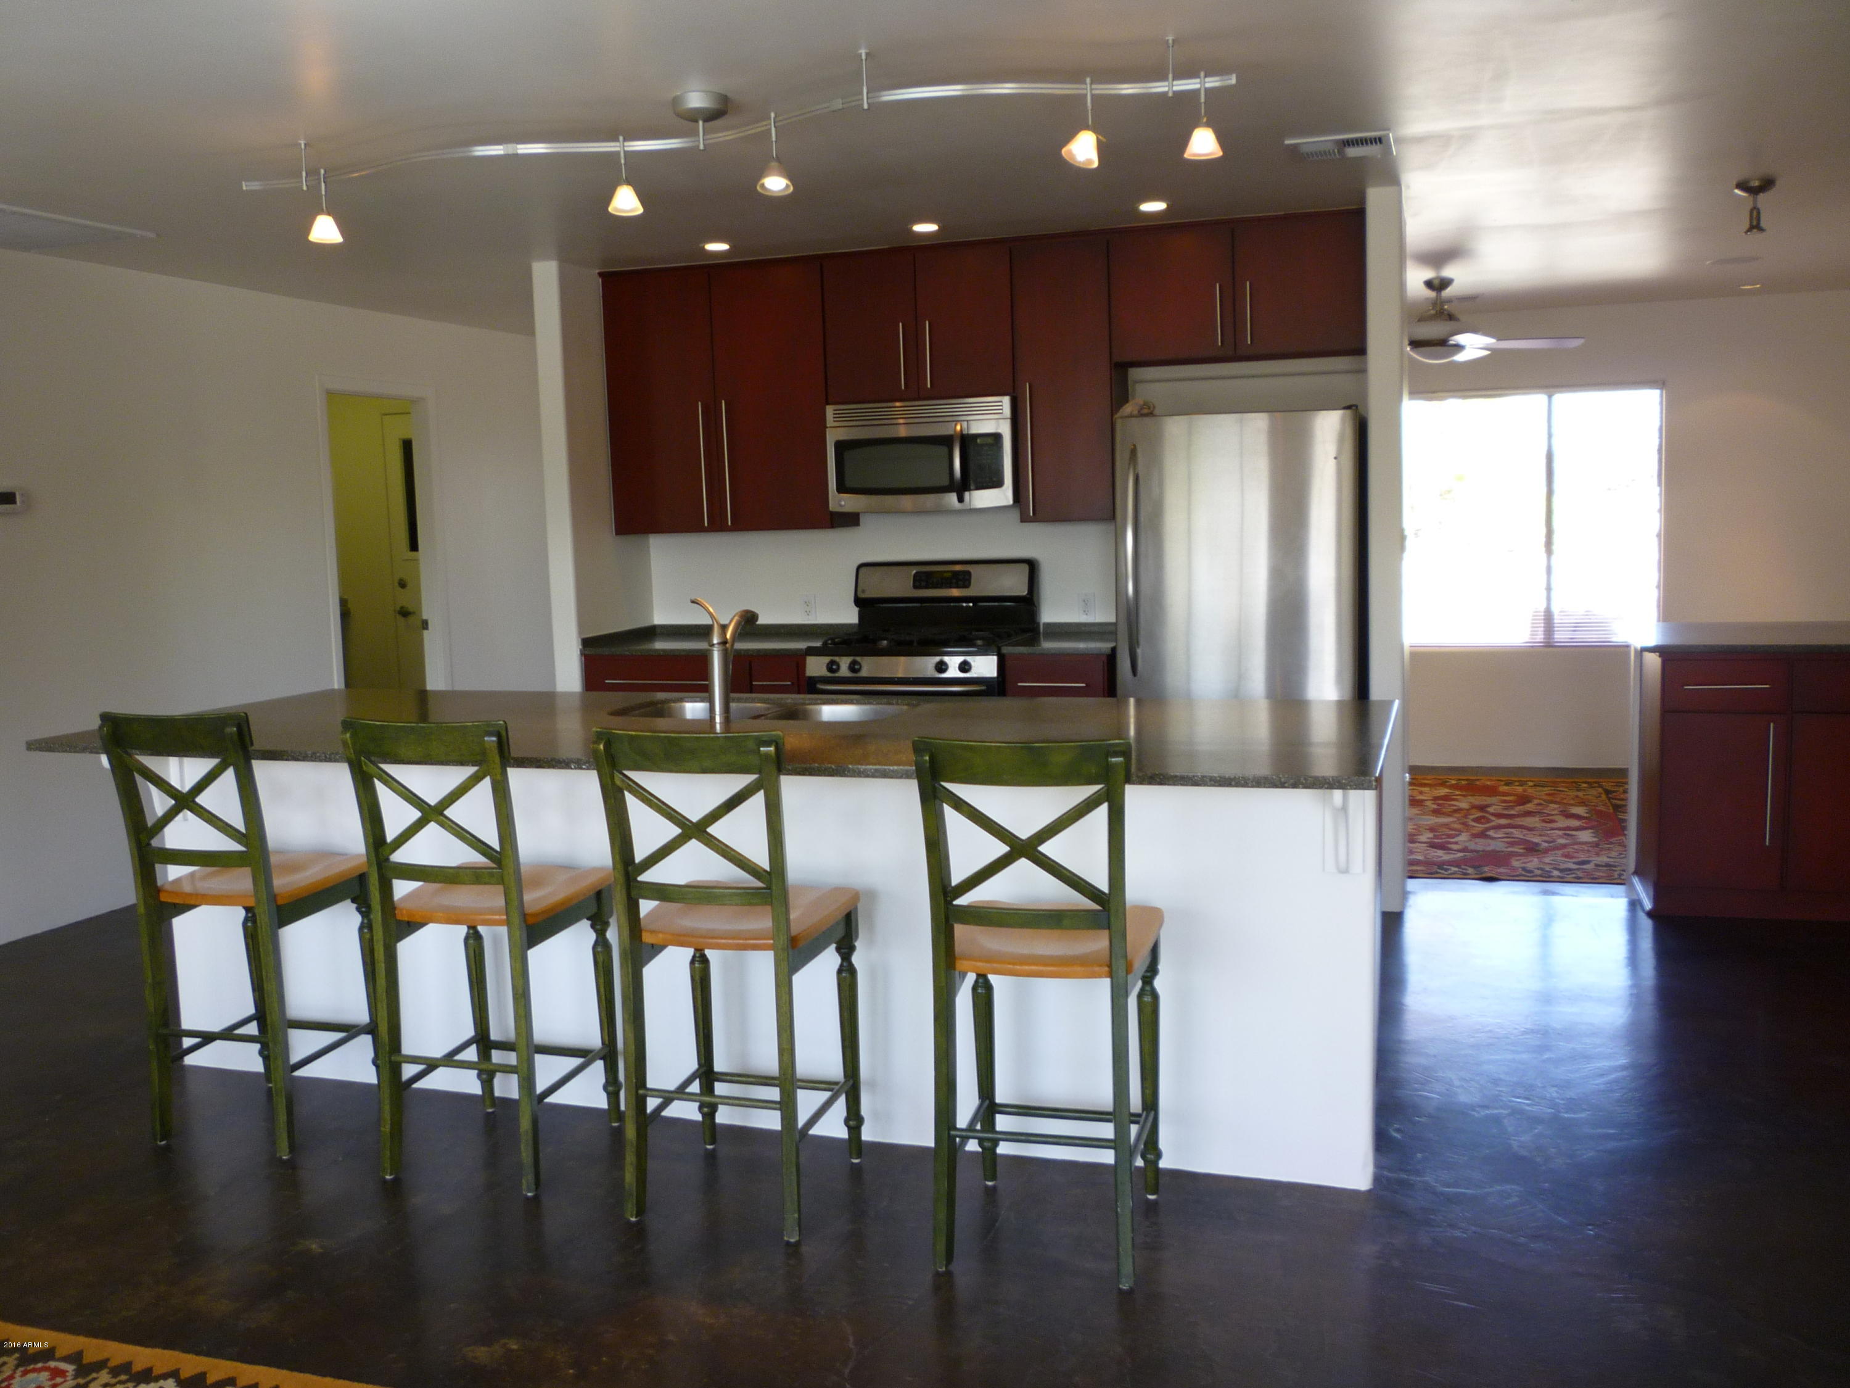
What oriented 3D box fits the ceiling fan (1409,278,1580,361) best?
[{"bbox_3d":[2.371,-1.721,7.156,1.380,0.373,1.380,1,6,19],"label":"ceiling fan"}]

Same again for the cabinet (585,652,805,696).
[{"bbox_3d":[-0.808,0.258,6.519,1.000,0.880,0.610,1,7,18],"label":"cabinet"}]

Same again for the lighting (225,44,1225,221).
[{"bbox_3d":[-0.581,-1.312,3.724,2.620,0.280,0.260,1,7,18],"label":"lighting"}]

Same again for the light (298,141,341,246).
[{"bbox_3d":[-1.628,-1.348,4.166,0.115,0.270,0.100,1,6,19],"label":"light"}]

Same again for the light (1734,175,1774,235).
[{"bbox_3d":[2.785,-1.627,5.202,0.137,0.170,0.137,1,6,19],"label":"light"}]

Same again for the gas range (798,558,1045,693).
[{"bbox_3d":[0.011,0.108,6.174,0.760,1.210,0.690,1,7,18],"label":"gas range"}]

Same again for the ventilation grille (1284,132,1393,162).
[{"bbox_3d":[1.223,-1.593,4.540,0.293,0.022,0.288,1,6,19],"label":"ventilation grille"}]

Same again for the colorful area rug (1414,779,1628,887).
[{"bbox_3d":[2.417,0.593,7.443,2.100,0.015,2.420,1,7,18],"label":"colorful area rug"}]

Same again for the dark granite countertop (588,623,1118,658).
[{"bbox_3d":[-0.285,-0.220,6.271,2.140,0.085,0.635,1,7,18],"label":"dark granite countertop"}]

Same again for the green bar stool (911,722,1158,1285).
[{"bbox_3d":[0.237,0.564,3.012,0.410,1.024,0.490,0,7,15],"label":"green bar stool"}]

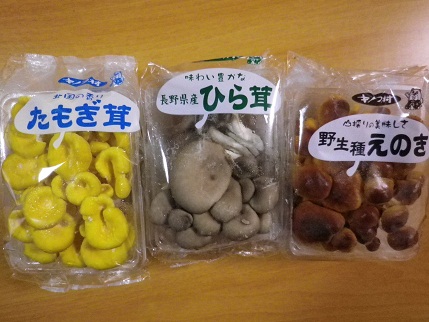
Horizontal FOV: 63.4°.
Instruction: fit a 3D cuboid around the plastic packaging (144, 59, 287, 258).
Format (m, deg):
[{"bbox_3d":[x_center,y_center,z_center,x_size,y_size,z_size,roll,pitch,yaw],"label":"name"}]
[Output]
[{"bbox_3d":[0.000,-0.003,0.302,0.118,0.040,0.168,-2,83,0],"label":"plastic packaging"}]

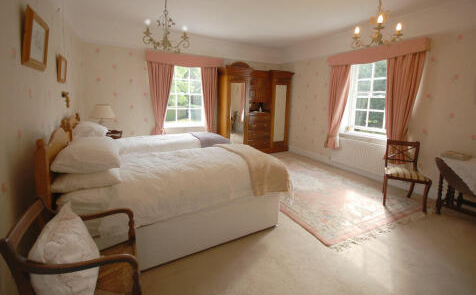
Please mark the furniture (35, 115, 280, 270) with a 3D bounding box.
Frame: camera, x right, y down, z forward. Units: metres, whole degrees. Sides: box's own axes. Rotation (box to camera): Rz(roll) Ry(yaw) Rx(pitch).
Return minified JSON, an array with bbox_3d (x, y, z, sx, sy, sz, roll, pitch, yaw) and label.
[{"bbox_3d":[-0.597,0.333,2.157,1.937,1.212,0.943,-5,12,-27],"label":"furniture"}]

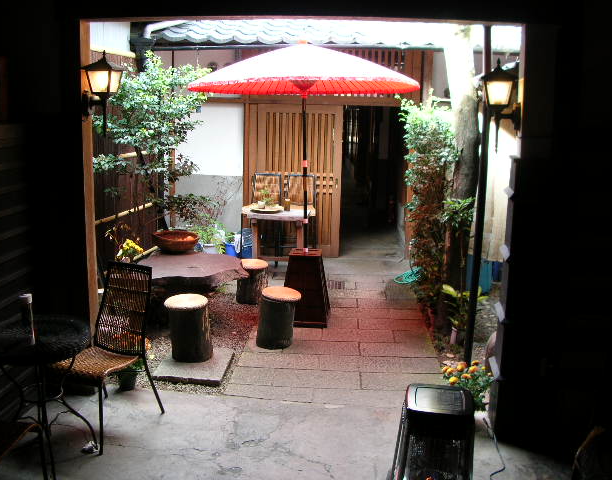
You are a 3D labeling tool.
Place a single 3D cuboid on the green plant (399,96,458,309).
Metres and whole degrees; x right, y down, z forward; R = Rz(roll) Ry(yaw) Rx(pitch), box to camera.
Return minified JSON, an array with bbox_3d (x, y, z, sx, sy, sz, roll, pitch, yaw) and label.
[{"bbox_3d":[1.095,-0.326,5.786,0.480,1.850,0.520,1,11,4],"label":"green plant"}]

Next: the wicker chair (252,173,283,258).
[{"bbox_3d":[-0.453,-0.274,7.233,0.430,0.920,0.520,2,11,6],"label":"wicker chair"}]

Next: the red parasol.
[{"bbox_3d":[0.031,-0.715,5.167,1.850,1.643,1.850,1,11,4],"label":"red parasol"}]

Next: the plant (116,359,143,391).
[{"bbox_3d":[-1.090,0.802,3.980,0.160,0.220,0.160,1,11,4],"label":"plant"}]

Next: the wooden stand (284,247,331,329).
[{"bbox_3d":[-0.007,0.426,5.810,0.410,0.620,0.410,1,8,2],"label":"wooden stand"}]

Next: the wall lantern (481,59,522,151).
[{"bbox_3d":[0.993,-0.688,3.287,0.215,0.465,0.180,3,11,11],"label":"wall lantern"}]

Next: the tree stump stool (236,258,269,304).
[{"bbox_3d":[-0.494,0.380,5.960,0.290,0.330,0.290,1,11,4],"label":"tree stump stool"}]

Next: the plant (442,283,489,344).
[{"bbox_3d":[1.201,0.557,4.855,0.340,0.420,0.330,1,11,4],"label":"plant"}]

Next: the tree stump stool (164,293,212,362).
[{"bbox_3d":[-0.848,0.632,4.725,0.330,0.420,0.330,1,8,2],"label":"tree stump stool"}]

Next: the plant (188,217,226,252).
[{"bbox_3d":[-1.094,-0.050,7.187,0.390,0.450,0.370,1,11,4],"label":"plant"}]

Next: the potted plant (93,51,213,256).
[{"bbox_3d":[-1.356,-0.764,5.716,0.950,1.750,0.900,1,11,4],"label":"potted plant"}]

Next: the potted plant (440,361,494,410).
[{"bbox_3d":[0.943,0.845,3.733,0.270,0.280,0.260,1,11,4],"label":"potted plant"}]

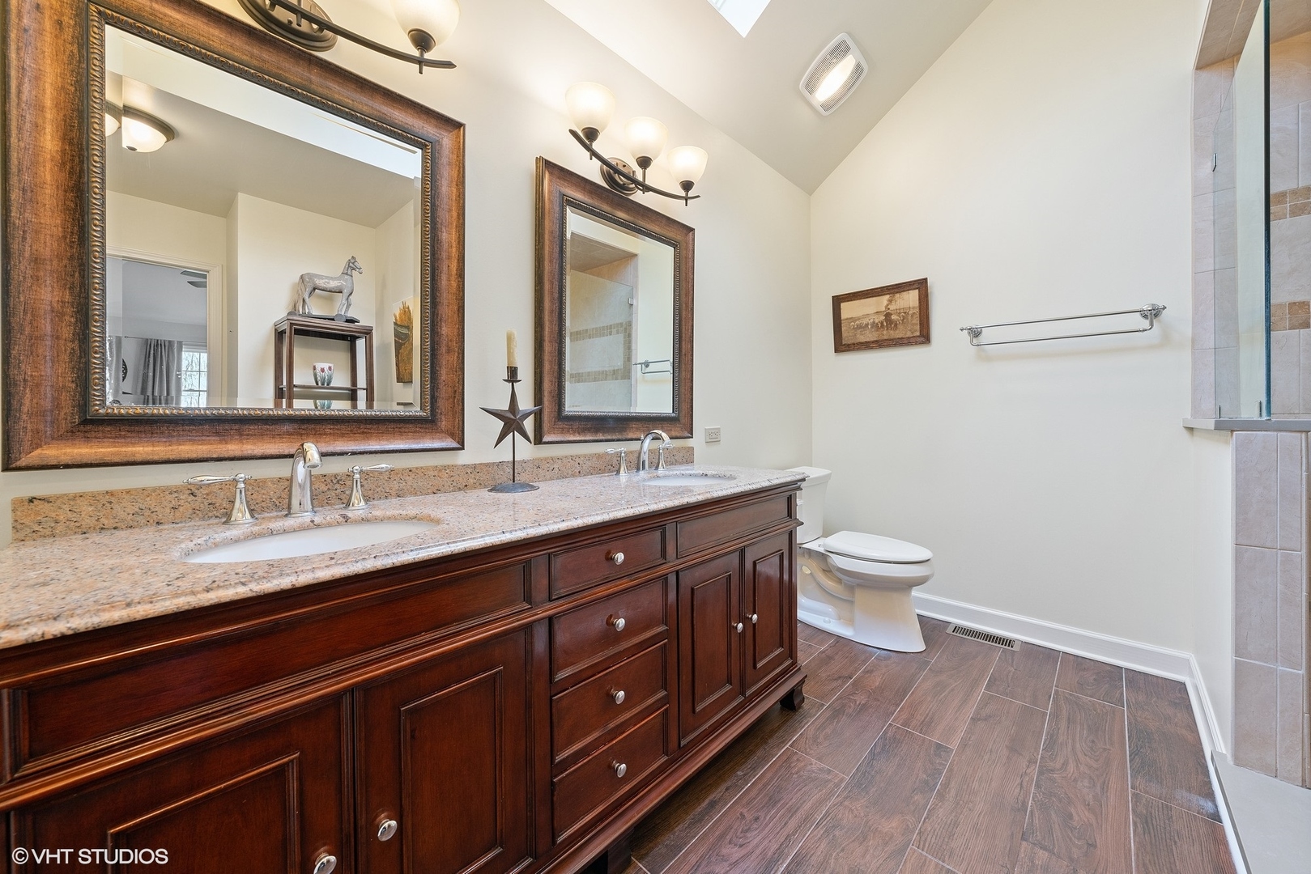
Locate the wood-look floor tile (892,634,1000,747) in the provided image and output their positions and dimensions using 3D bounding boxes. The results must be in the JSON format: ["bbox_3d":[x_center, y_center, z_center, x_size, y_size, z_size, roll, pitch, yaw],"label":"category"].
[{"bbox_3d":[1.236,1.012,1.814,0.909,0.010,0.194,-2,2,-44],"label":"wood-look floor tile"}]

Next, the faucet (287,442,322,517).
[{"bbox_3d":[-0.735,0.091,0.917,0.053,0.155,0.170,-2,2,-44],"label":"faucet"}]

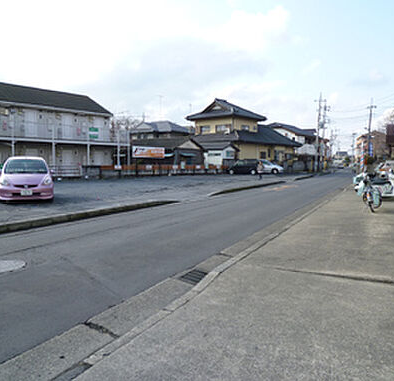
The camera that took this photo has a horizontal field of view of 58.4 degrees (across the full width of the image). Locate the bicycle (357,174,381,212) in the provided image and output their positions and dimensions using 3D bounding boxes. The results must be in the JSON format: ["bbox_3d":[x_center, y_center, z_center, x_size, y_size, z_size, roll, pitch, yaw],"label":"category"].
[{"bbox_3d":[5.033,0.044,10.223,0.580,1.050,1.750,2,5,28],"label":"bicycle"}]

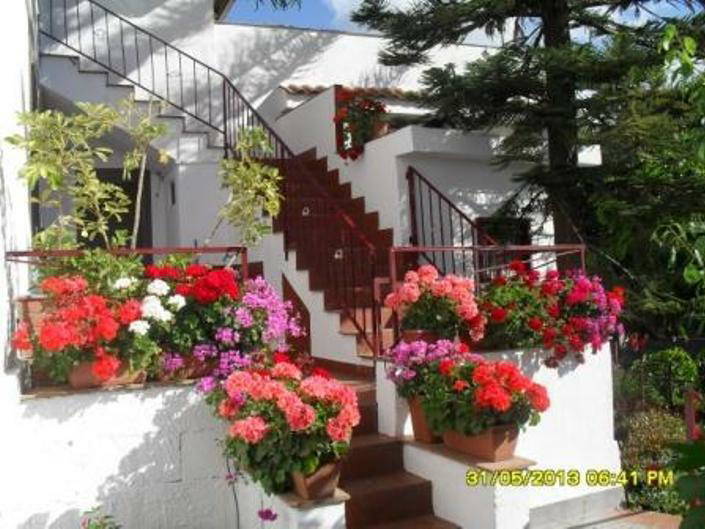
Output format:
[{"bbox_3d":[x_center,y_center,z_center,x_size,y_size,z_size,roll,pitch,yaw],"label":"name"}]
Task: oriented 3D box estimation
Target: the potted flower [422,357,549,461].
[{"bbox_3d":[0.712,0.772,3.880,0.568,0.531,0.624,-1,-6,-20],"label":"potted flower"}]

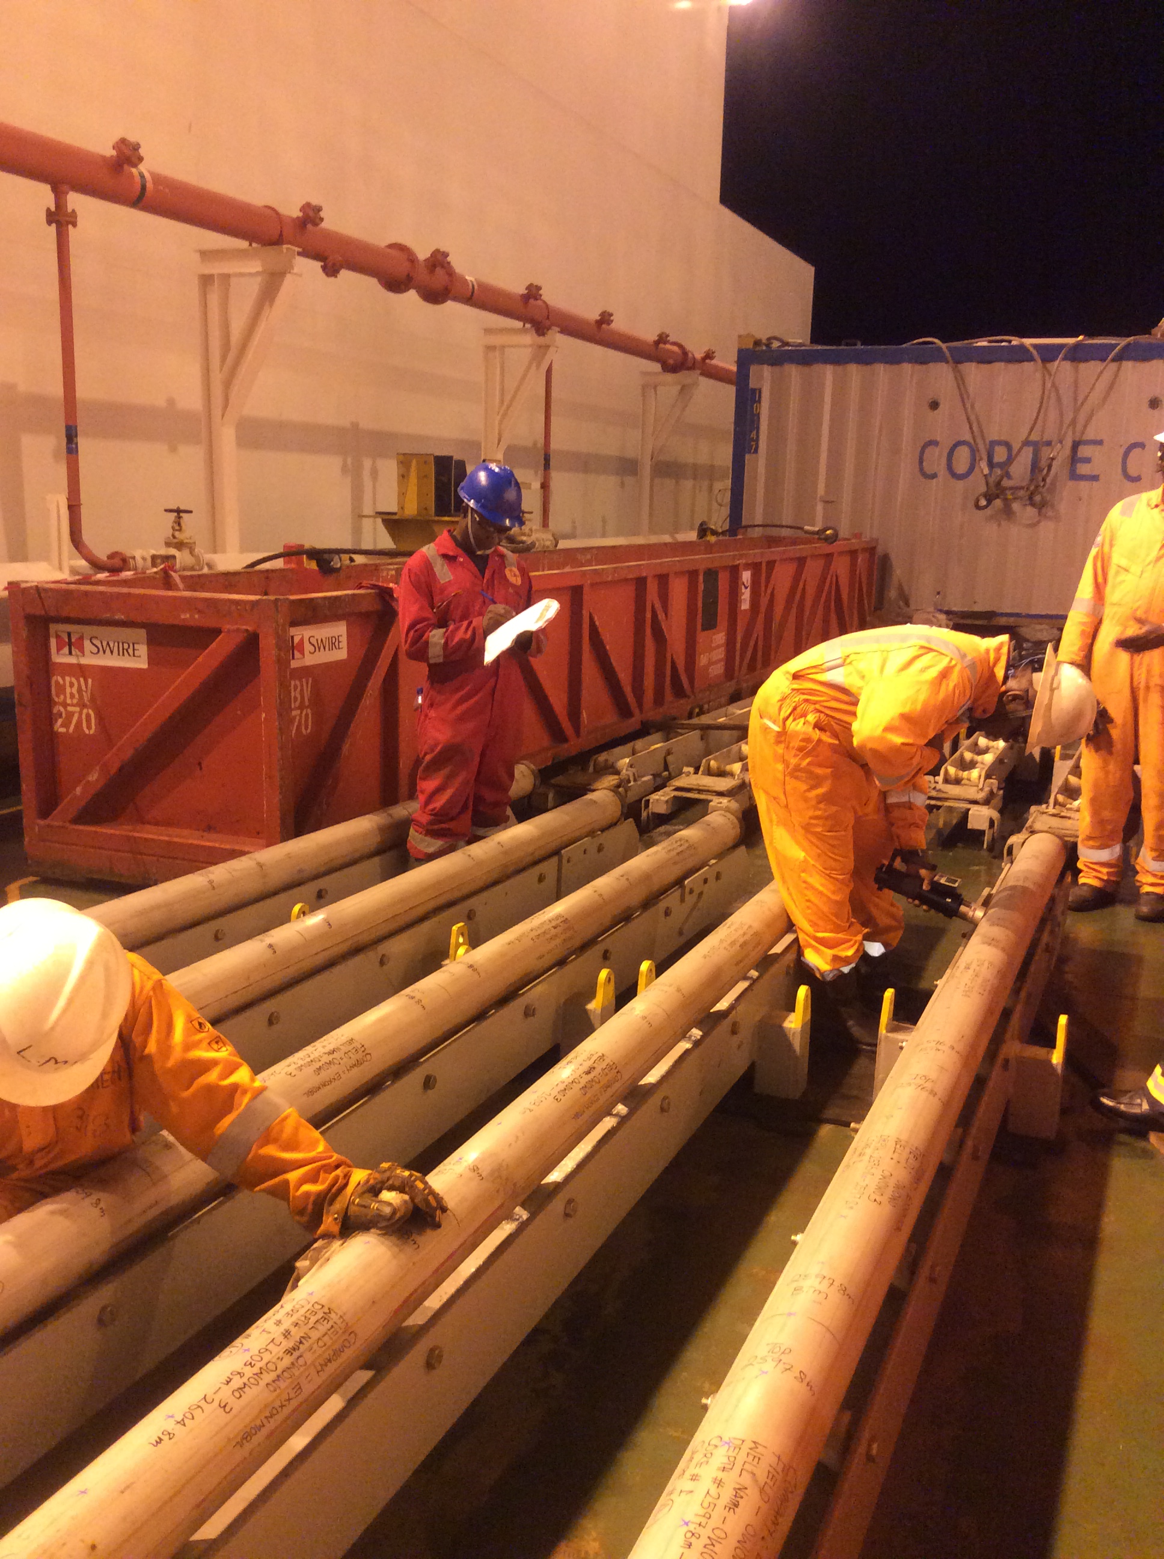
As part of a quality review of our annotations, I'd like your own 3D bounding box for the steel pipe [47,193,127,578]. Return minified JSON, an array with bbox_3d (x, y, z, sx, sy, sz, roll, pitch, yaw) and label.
[{"bbox_3d":[-2.659,-2.130,7.790,0.155,1.981,0.479,6,12,21],"label":"steel pipe"}]

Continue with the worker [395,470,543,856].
[{"bbox_3d":[-0.386,-0.323,5.100,0.510,1.620,0.420,-8,15,-40],"label":"worker"}]

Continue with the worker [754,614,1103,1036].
[{"bbox_3d":[0.949,0.146,4.070,0.950,1.150,0.560,6,12,22],"label":"worker"}]

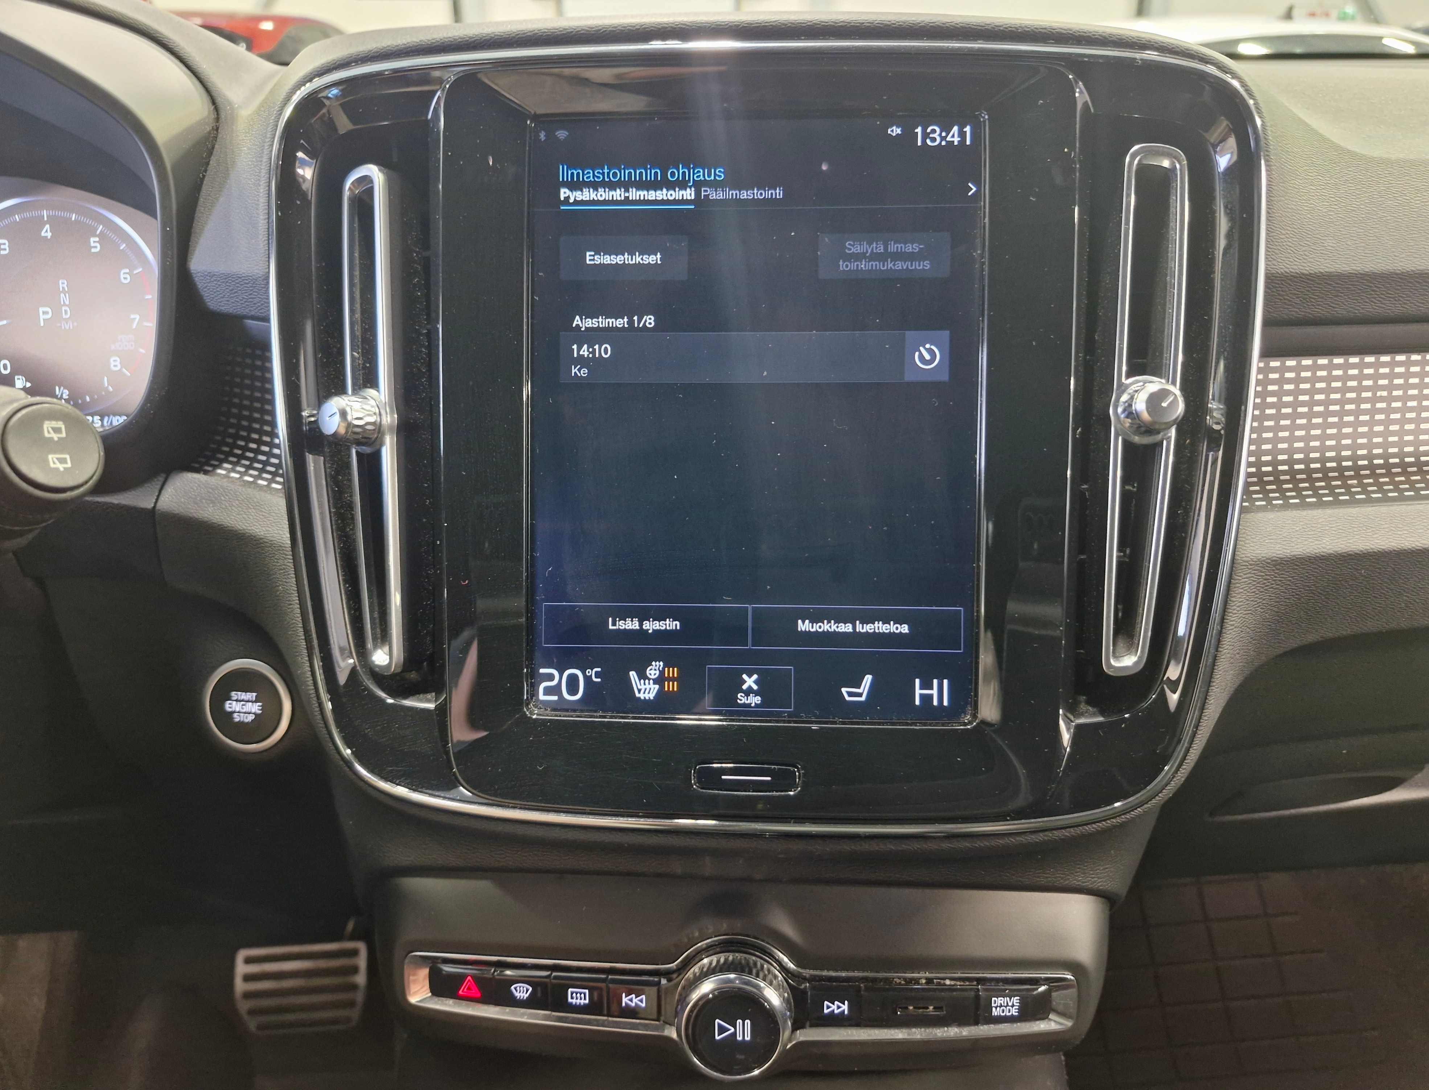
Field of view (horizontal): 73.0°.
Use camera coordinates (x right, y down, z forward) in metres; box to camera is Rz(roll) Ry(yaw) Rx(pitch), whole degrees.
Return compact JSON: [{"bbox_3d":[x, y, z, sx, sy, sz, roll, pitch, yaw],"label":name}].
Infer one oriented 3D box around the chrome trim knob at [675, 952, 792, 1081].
[{"bbox_3d":[0.006,0.151,0.312,0.036,0.036,0.015,0,6,1],"label":"chrome trim knob"}]

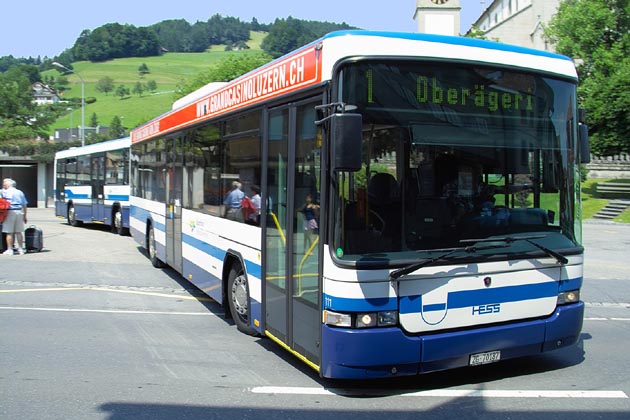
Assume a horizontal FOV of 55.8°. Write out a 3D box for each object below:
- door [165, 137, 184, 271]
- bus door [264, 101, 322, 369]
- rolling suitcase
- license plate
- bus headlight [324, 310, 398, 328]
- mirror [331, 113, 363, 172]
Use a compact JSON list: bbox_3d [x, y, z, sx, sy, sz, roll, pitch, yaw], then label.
[{"bbox_3d":[-2.239,-0.105,9.628,0.100,2.160,1.250,0,3,-24],"label":"door"},{"bbox_3d":[-0.176,0.156,5.114,0.100,2.150,1.300,0,3,-24],"label":"bus door"},{"bbox_3d":[-6.375,0.650,13.485,0.400,0.580,0.250,1,3,-6],"label":"rolling suitcase"},{"bbox_3d":[1.382,1.209,4.830,0.310,0.085,0.015,0,3,-24],"label":"license plate"},{"bbox_3d":[0.353,0.821,4.515,0.560,0.120,0.170,0,3,-13],"label":"bus headlight"},{"bbox_3d":[0.240,-0.463,4.166,0.210,0.400,0.120,0,3,-13],"label":"mirror"}]

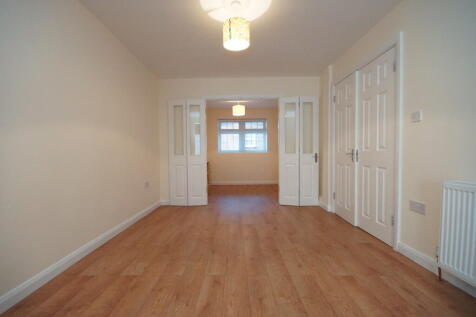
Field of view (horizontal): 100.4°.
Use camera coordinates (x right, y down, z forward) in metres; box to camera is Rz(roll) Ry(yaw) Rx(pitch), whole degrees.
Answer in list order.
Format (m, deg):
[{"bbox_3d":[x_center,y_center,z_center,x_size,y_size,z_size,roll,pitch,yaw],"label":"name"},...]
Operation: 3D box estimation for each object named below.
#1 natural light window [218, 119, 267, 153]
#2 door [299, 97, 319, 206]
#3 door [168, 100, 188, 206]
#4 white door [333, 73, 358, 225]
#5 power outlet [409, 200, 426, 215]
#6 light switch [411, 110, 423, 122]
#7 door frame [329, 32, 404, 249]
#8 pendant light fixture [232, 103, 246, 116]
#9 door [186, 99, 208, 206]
[{"bbox_3d":[0.144,-0.674,5.999,1.471,0.998,0.101,0,2,0],"label":"natural light window"},{"bbox_3d":[1.278,-0.116,3.573,0.371,1.965,0.040,0,2,-6],"label":"door"},{"bbox_3d":[-1.063,-0.085,3.574,0.351,1.896,0.040,0,2,7],"label":"door"},{"bbox_3d":[1.559,-0.129,2.835,0.040,2.021,0.516,0,2,-2],"label":"white door"},{"bbox_3d":[1.592,0.436,1.757,0.014,0.088,0.150,0,2,-2],"label":"power outlet"},{"bbox_3d":[1.583,-0.375,1.756,0.028,0.088,0.086,0,2,-2],"label":"light switch"},{"bbox_3d":[1.578,-0.165,2.583,0.101,2.116,1.321,0,2,-2],"label":"door frame"},{"bbox_3d":[0.036,-1.174,4.767,0.303,0.327,0.303,0,2,0],"label":"pendant light fixture"},{"bbox_3d":[-0.724,-0.099,3.579,0.343,1.916,0.040,0,2,-8],"label":"door"}]

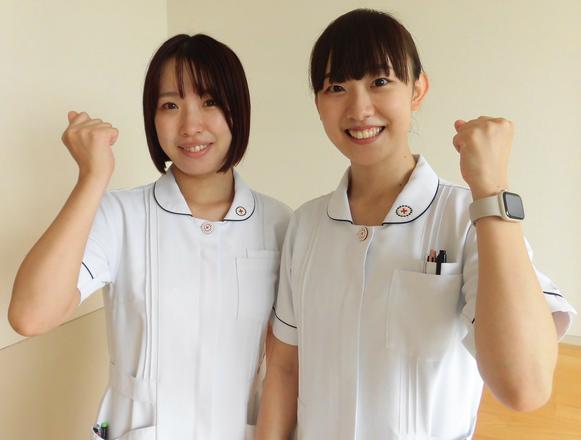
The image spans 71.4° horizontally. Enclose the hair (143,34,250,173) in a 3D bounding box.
[{"bbox_3d":[-0.166,-0.206,0.725,0.184,0.230,0.210,-4,6,-4],"label":"hair"}]

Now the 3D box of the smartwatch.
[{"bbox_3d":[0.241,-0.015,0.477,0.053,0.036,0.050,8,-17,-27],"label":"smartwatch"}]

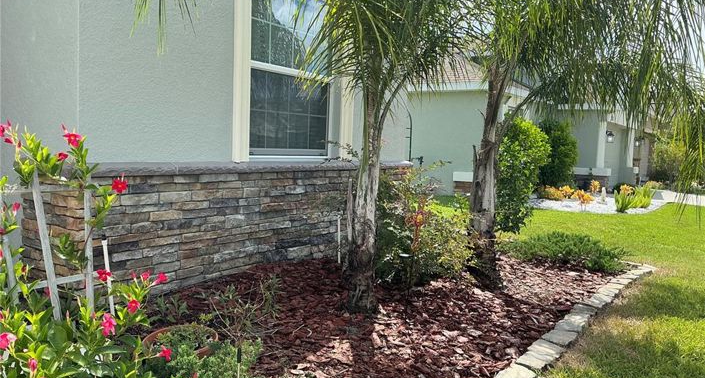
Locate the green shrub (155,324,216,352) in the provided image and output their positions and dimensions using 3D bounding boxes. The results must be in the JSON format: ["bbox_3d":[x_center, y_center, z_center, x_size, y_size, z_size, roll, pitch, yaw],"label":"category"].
[{"bbox_3d":[-0.835,0.748,2.850,0.310,0.140,0.290,1,4,-16],"label":"green shrub"}]

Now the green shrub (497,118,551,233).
[{"bbox_3d":[2.579,-0.215,8.750,0.920,1.760,0.920,3,4,16],"label":"green shrub"}]

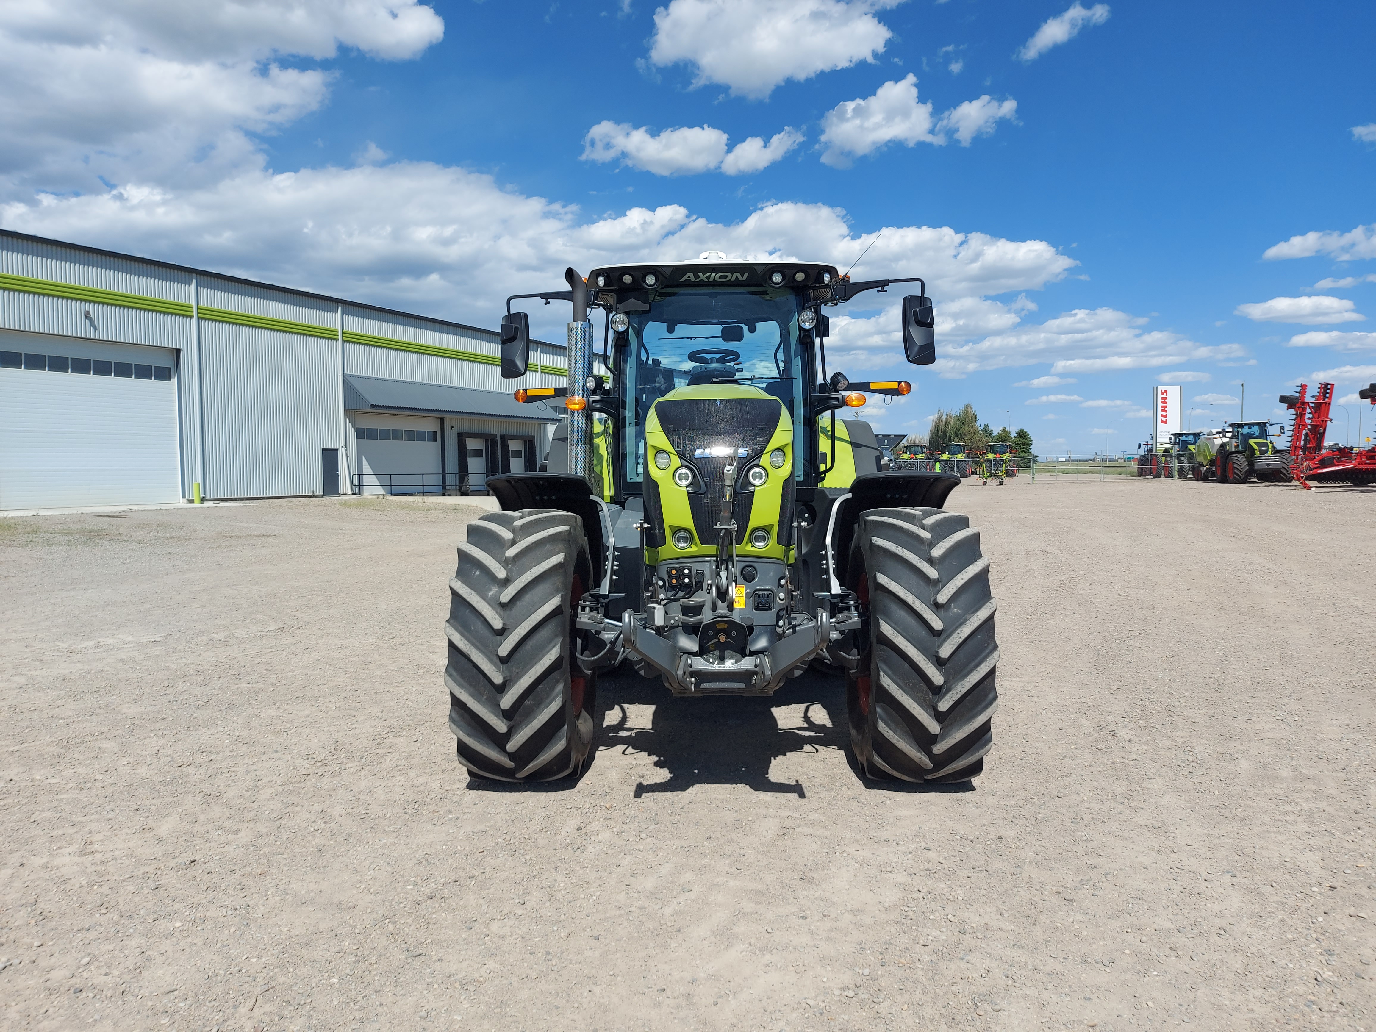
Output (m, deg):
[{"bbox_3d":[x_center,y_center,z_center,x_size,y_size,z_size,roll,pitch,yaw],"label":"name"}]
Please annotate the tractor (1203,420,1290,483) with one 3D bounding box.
[{"bbox_3d":[32.000,-3.560,54.000,3.000,3.350,5.600,1,3,19],"label":"tractor"}]

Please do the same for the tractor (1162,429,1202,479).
[{"bbox_3d":[38.050,-4.600,72.000,3.000,3.350,5.600,1,3,17],"label":"tractor"}]

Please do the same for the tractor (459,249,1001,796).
[{"bbox_3d":[0.190,-0.180,7.200,3.000,3.270,5.250,0,3,0],"label":"tractor"}]

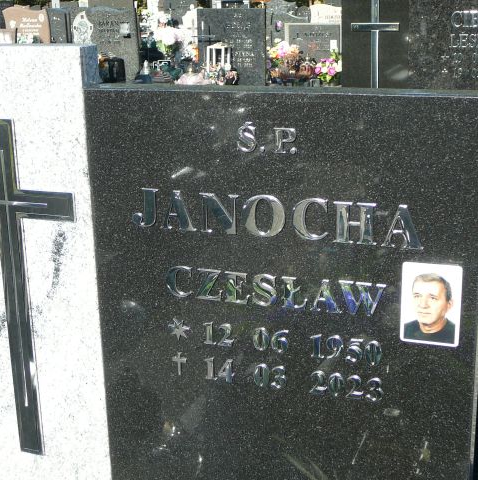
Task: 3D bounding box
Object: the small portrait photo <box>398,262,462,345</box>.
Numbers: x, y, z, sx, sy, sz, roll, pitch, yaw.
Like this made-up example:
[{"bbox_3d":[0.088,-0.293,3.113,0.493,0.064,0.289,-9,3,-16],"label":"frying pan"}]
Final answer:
[{"bbox_3d":[0.299,0.101,1.415,0.092,0.133,0.006,4,17,20],"label":"small portrait photo"}]

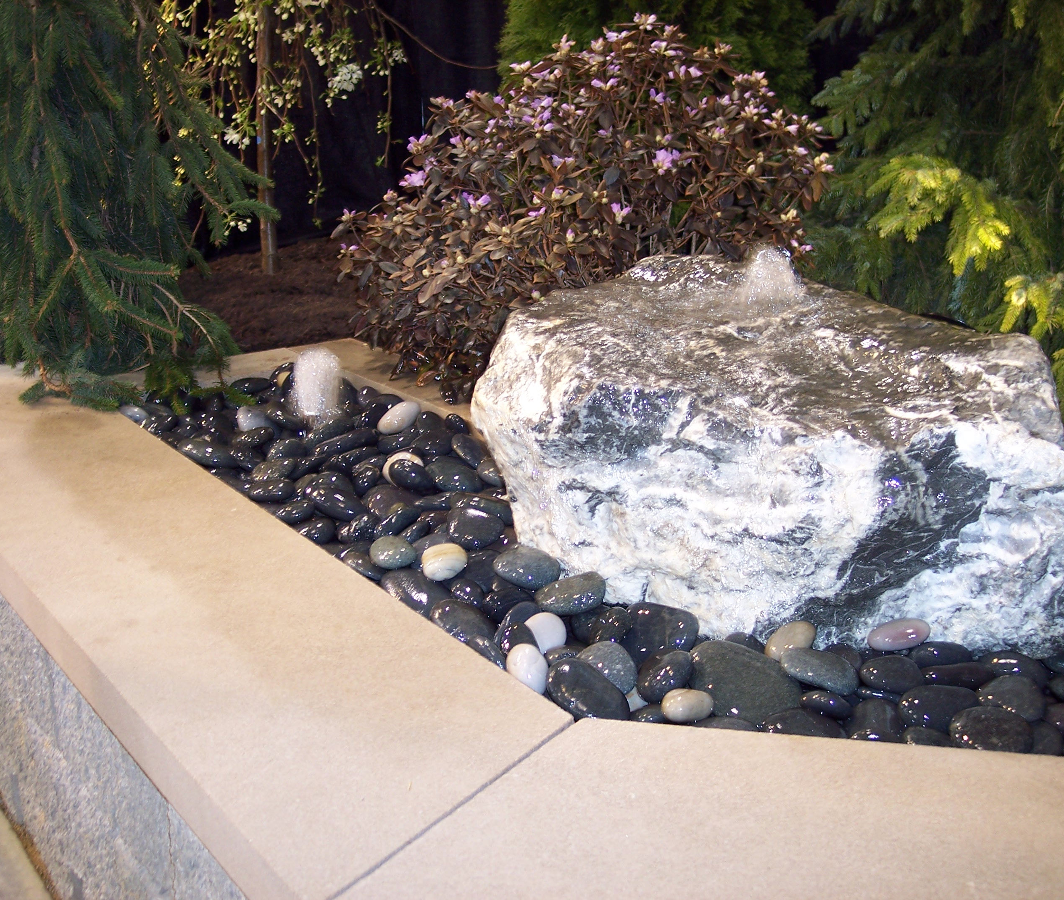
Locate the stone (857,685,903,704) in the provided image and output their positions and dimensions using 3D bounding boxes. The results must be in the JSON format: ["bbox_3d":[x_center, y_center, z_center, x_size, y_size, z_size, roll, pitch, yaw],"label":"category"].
[{"bbox_3d":[0.435,0.305,1.694,0.068,0.035,0.050,5,22,13],"label":"stone"}]

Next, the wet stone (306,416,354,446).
[{"bbox_3d":[-0.377,-0.034,2.536,0.100,0.045,0.058,-25,21,-14],"label":"wet stone"}]

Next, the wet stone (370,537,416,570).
[{"bbox_3d":[-0.196,0.145,1.907,0.065,0.040,0.055,2,29,-9],"label":"wet stone"}]

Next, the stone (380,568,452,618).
[{"bbox_3d":[-0.170,0.209,1.970,0.123,0.055,0.081,32,30,27],"label":"stone"}]

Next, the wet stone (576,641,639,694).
[{"bbox_3d":[0.098,0.287,1.780,0.086,0.044,0.069,30,46,6],"label":"wet stone"}]

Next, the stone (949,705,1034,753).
[{"bbox_3d":[0.483,0.294,1.421,0.083,0.043,0.062,4,25,21],"label":"stone"}]

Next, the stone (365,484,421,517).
[{"bbox_3d":[-0.245,0.091,2.380,0.114,0.056,0.082,26,34,36],"label":"stone"}]

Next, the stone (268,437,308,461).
[{"bbox_3d":[-0.443,0.001,2.452,0.076,0.043,0.059,-19,26,-13],"label":"stone"}]

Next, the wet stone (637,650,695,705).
[{"bbox_3d":[0.172,0.293,1.742,0.085,0.046,0.060,-38,43,-21],"label":"wet stone"}]

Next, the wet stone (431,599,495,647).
[{"bbox_3d":[-0.088,0.226,1.756,0.099,0.043,0.067,32,24,17],"label":"wet stone"}]

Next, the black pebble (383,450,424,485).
[{"bbox_3d":[-0.242,0.038,2.572,0.086,0.053,0.071,6,36,-1],"label":"black pebble"}]

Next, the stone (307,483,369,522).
[{"bbox_3d":[-0.361,0.096,2.500,0.125,0.046,0.079,26,19,21],"label":"stone"}]

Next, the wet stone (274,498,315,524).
[{"bbox_3d":[-0.409,0.105,2.325,0.073,0.035,0.053,-20,29,-29],"label":"wet stone"}]

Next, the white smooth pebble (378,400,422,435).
[{"bbox_3d":[-0.256,-0.062,2.611,0.093,0.044,0.067,-35,29,-17],"label":"white smooth pebble"}]

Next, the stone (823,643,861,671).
[{"bbox_3d":[0.423,0.290,1.848,0.061,0.041,0.080,0,17,4],"label":"stone"}]

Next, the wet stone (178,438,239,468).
[{"bbox_3d":[-0.677,0.009,2.830,0.131,0.047,0.083,19,13,4],"label":"wet stone"}]

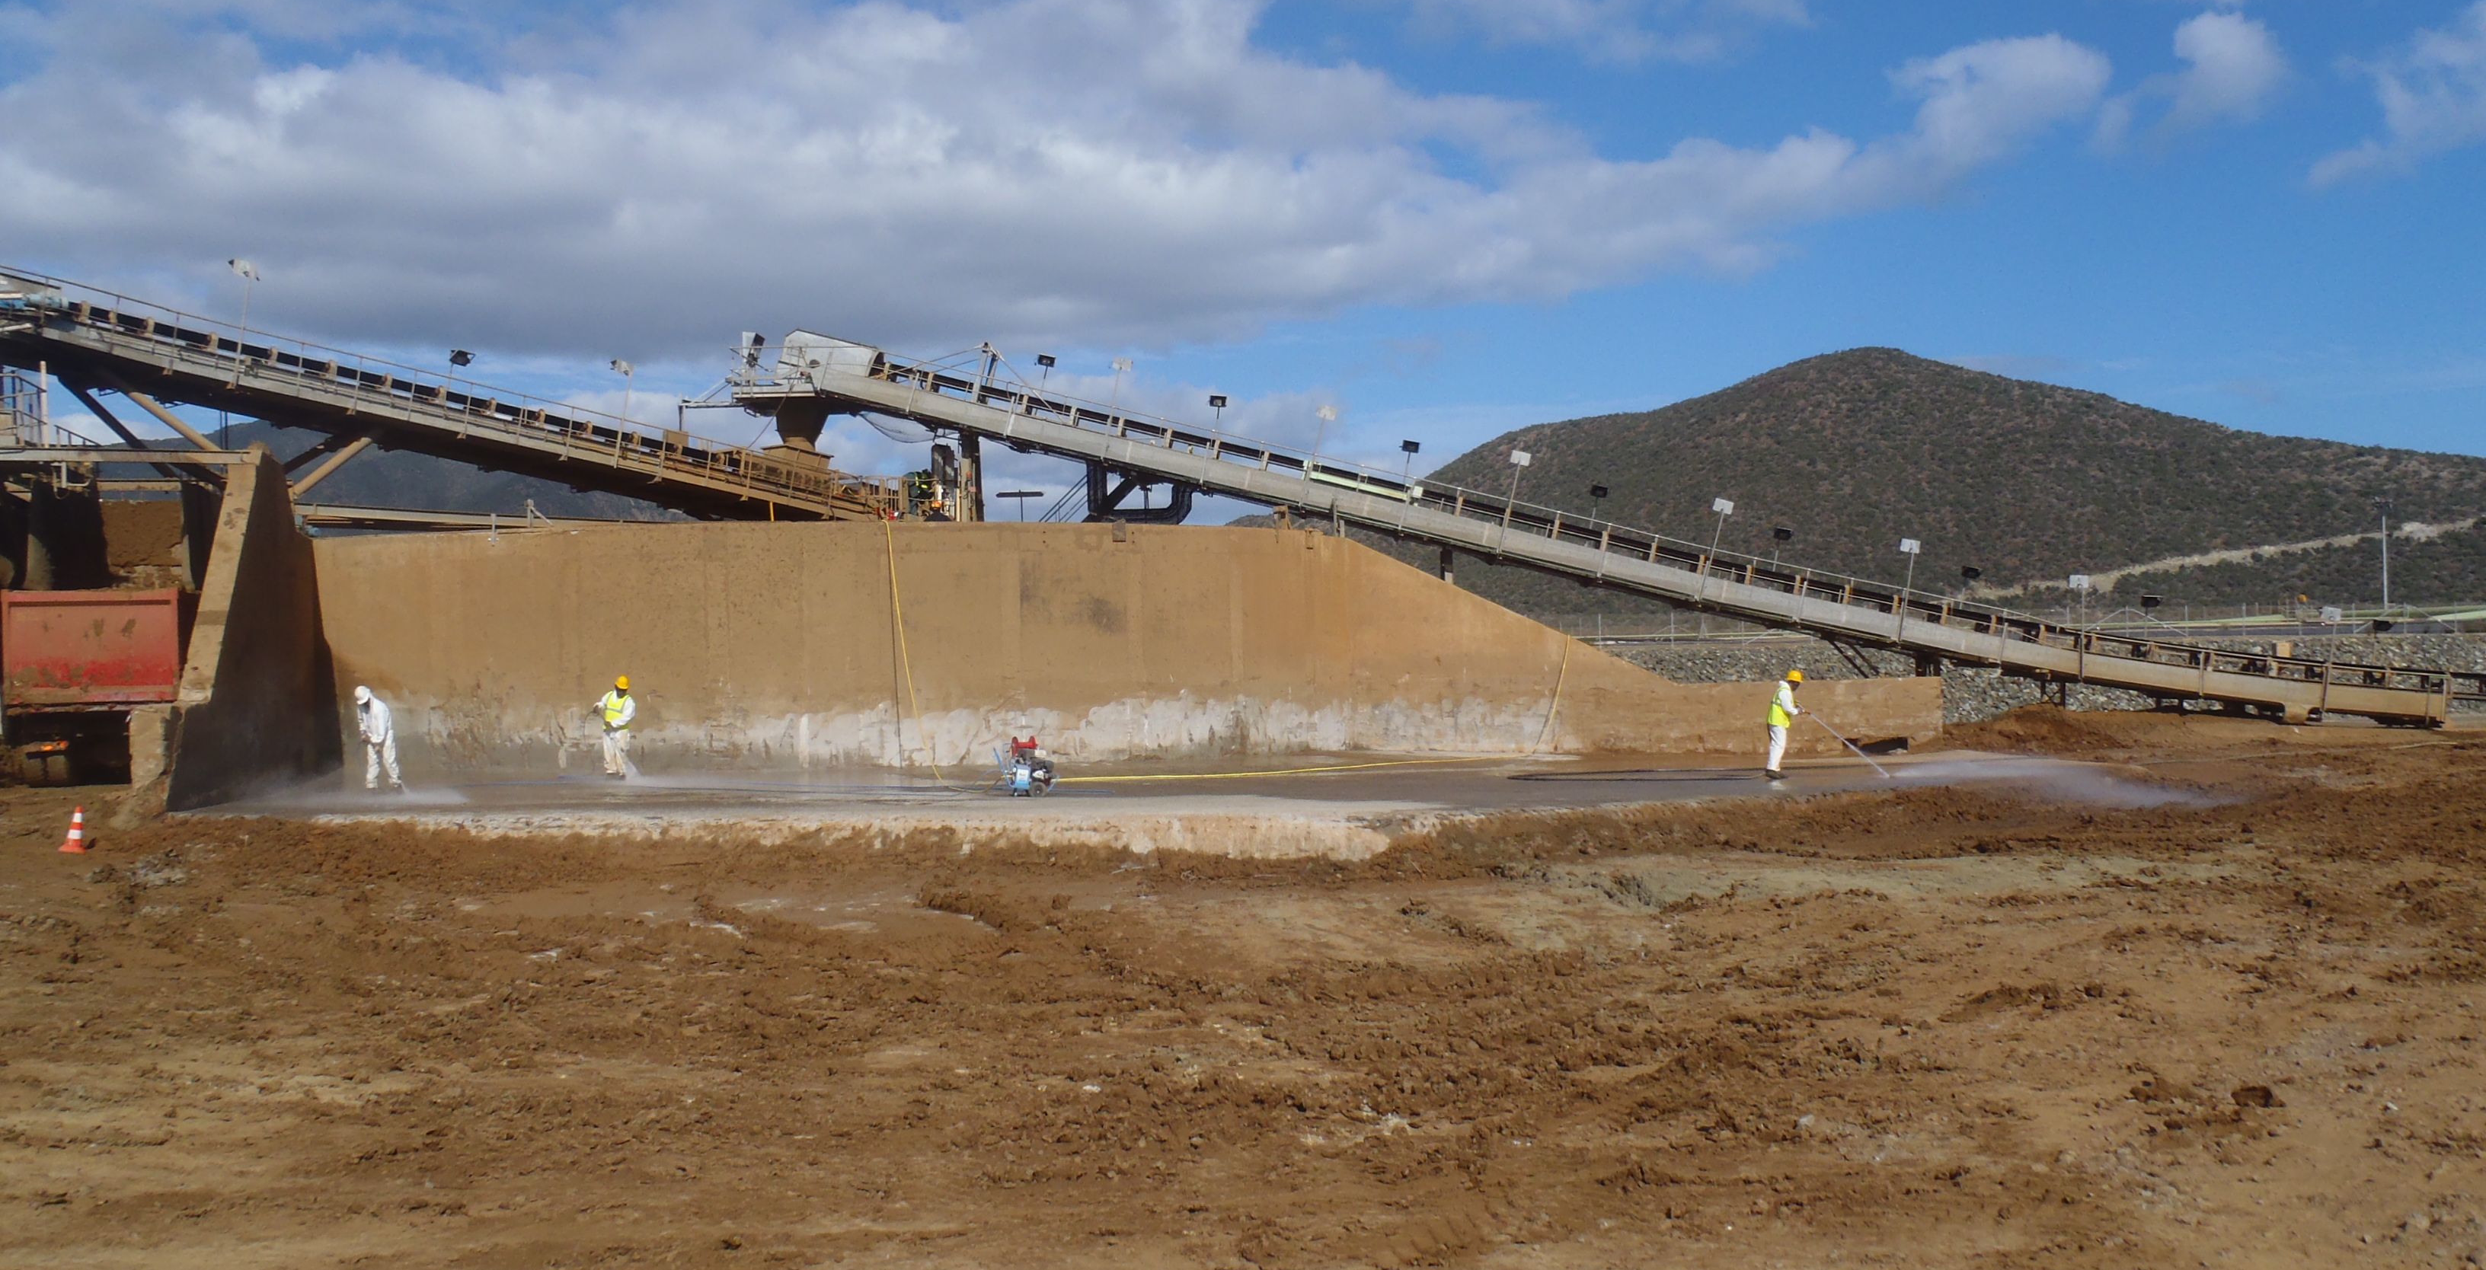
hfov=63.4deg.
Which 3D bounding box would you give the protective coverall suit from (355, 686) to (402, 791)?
[{"bbox_3d":[-14.180,1.705,33.000,0.650,1.730,0.580,0,0,34],"label":"protective coverall suit"}]

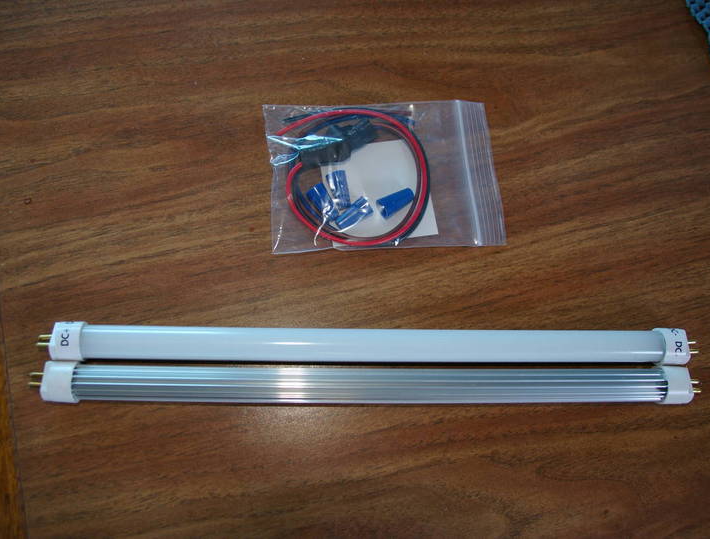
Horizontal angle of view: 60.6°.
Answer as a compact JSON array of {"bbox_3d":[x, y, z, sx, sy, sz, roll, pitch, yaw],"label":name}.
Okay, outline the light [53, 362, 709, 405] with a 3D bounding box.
[{"bbox_3d":[0.012,0.050,0.267,0.301,0.017,0.017,1,76,-5],"label":"light"}]

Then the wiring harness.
[{"bbox_3d":[0.000,-0.046,0.292,0.074,0.014,0.072,-2,76,-6],"label":"wiring harness"}]

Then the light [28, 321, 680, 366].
[{"bbox_3d":[0.013,0.034,0.271,0.298,0.017,0.017,1,76,-5],"label":"light"}]

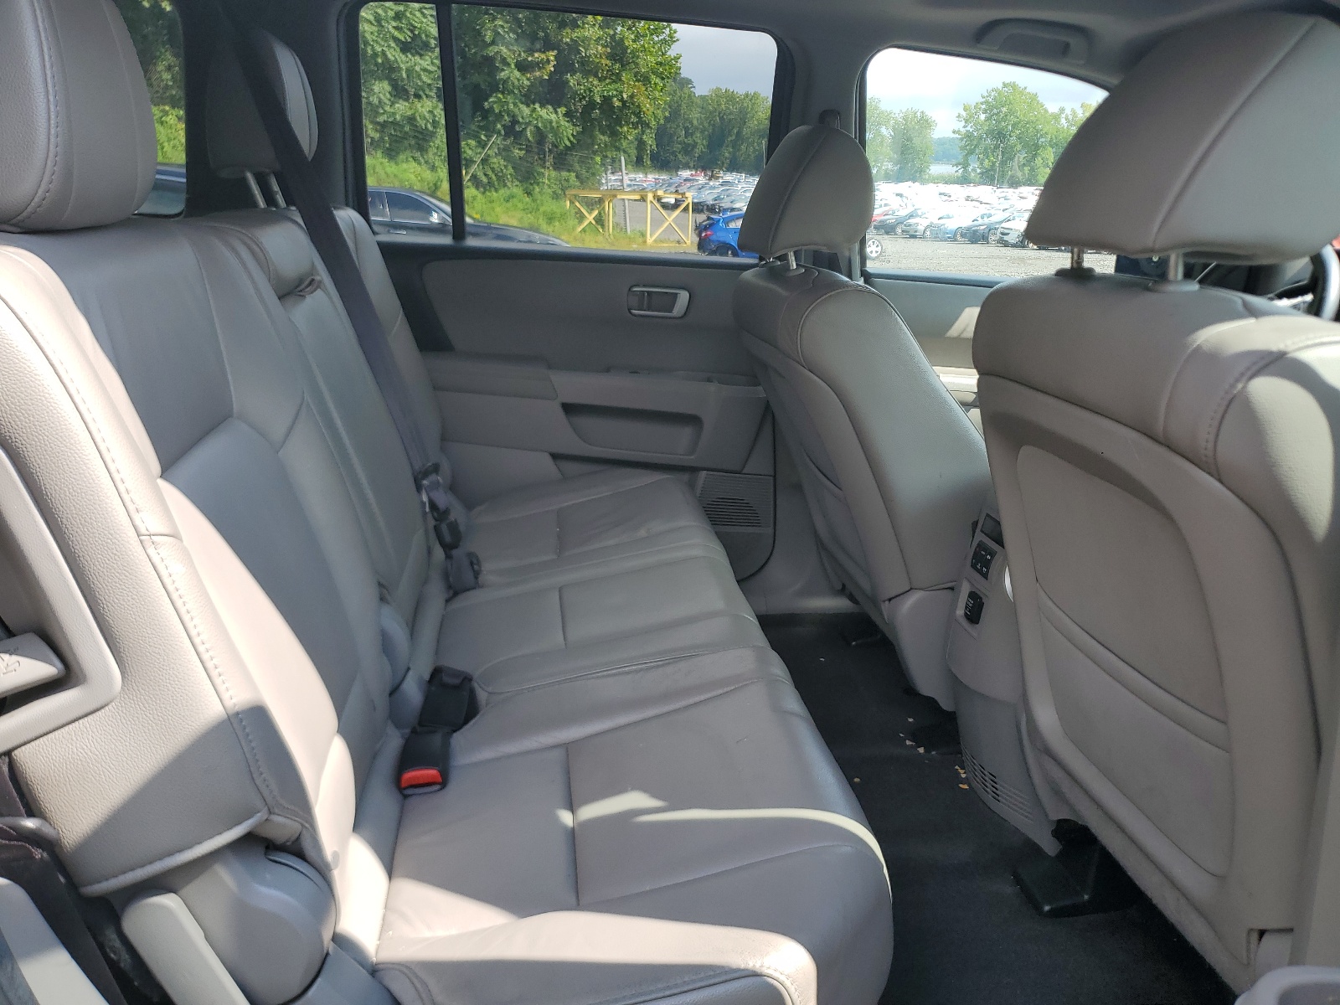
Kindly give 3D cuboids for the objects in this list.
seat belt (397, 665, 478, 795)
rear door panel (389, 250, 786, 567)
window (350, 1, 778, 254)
[{"bbox_3d":[-0.229,0.224,0.990,0.058,0.050,0.180,1,18,-8],"label":"seat belt"},{"bbox_3d":[-0.177,-0.161,2.010,0.840,0.690,0.120,1,18,-8],"label":"rear door panel"},{"bbox_3d":[-0.176,-0.671,1.863,0.760,0.400,0.040,1,27,-8],"label":"window"}]

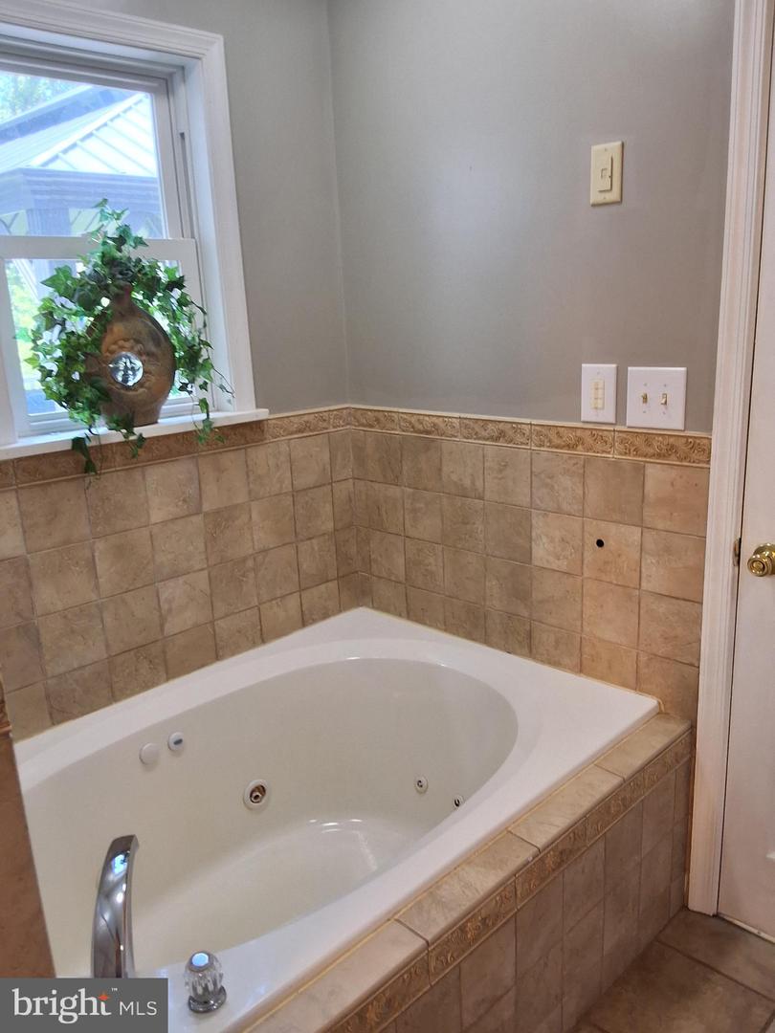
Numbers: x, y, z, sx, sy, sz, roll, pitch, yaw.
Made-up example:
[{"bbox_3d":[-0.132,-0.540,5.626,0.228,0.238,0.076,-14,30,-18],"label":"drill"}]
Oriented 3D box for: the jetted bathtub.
[{"bbox_3d":[-0.246,0.763,1.865,1.540,0.500,1.060,-16,20,-43],"label":"jetted bathtub"}]

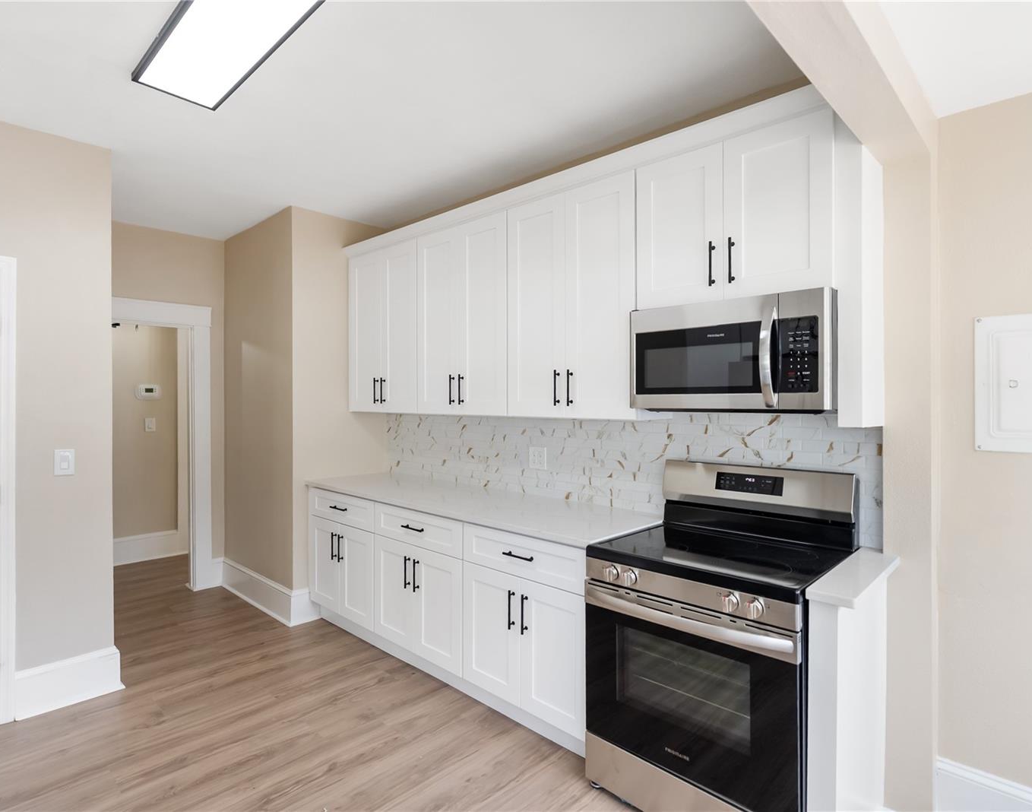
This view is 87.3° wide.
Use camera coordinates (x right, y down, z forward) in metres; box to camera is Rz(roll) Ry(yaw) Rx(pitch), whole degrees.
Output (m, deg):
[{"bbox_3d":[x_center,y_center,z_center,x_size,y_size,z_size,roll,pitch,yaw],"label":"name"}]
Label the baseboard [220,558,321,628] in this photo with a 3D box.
[{"bbox_3d":[-1.831,1.325,3.977,1.179,0.217,0.210,1,1,42],"label":"baseboard"}]

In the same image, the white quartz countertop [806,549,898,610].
[{"bbox_3d":[1.119,0.555,1.776,0.140,0.030,0.630,1,1,42],"label":"white quartz countertop"}]

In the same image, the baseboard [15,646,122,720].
[{"bbox_3d":[-2.159,1.337,2.635,0.033,0.214,0.413,1,1,42],"label":"baseboard"}]

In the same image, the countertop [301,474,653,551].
[{"bbox_3d":[-0.340,0.541,3.093,2.288,0.030,0.645,1,1,42],"label":"countertop"}]

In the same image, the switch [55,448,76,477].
[{"bbox_3d":[-2.184,0.273,2.618,0.009,0.122,0.077,1,1,42],"label":"switch"}]

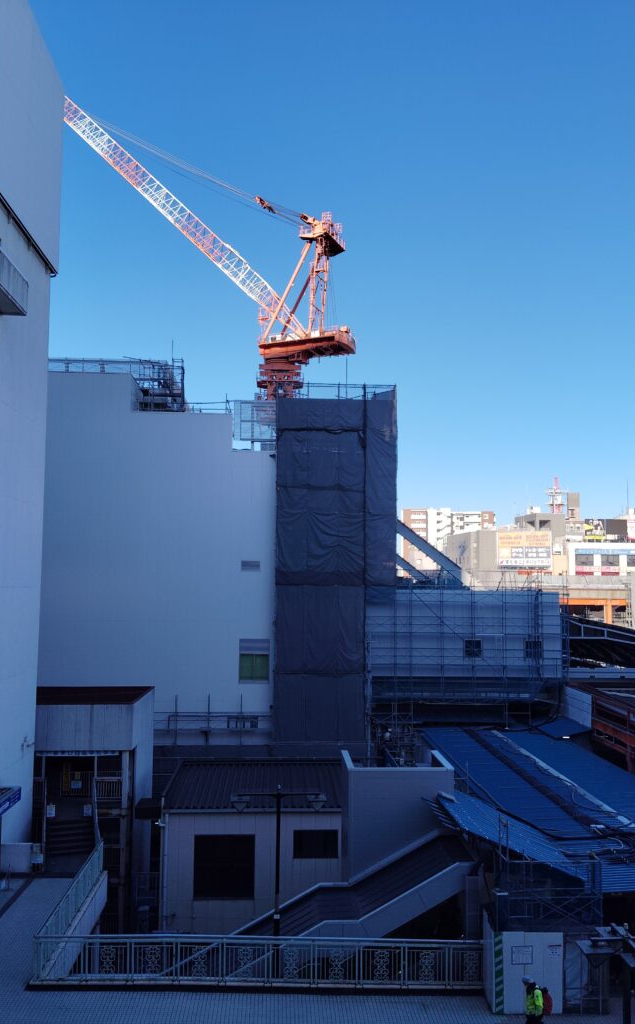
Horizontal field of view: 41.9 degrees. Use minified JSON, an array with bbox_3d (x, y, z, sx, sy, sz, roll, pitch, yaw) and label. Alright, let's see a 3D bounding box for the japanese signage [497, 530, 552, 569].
[{"bbox_3d":[33.928,6.155,136.000,9.057,6.107,0.600,1,-5,-3],"label":"japanese signage"}]

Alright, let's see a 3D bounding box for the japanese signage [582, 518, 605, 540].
[{"bbox_3d":[50.571,3.209,152.000,3.836,3.961,0.500,1,-5,-3],"label":"japanese signage"}]

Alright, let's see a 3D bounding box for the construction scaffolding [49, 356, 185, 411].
[{"bbox_3d":[-12.970,-8.344,54.300,8.300,3.200,4.000,1,-5,-3],"label":"construction scaffolding"}]

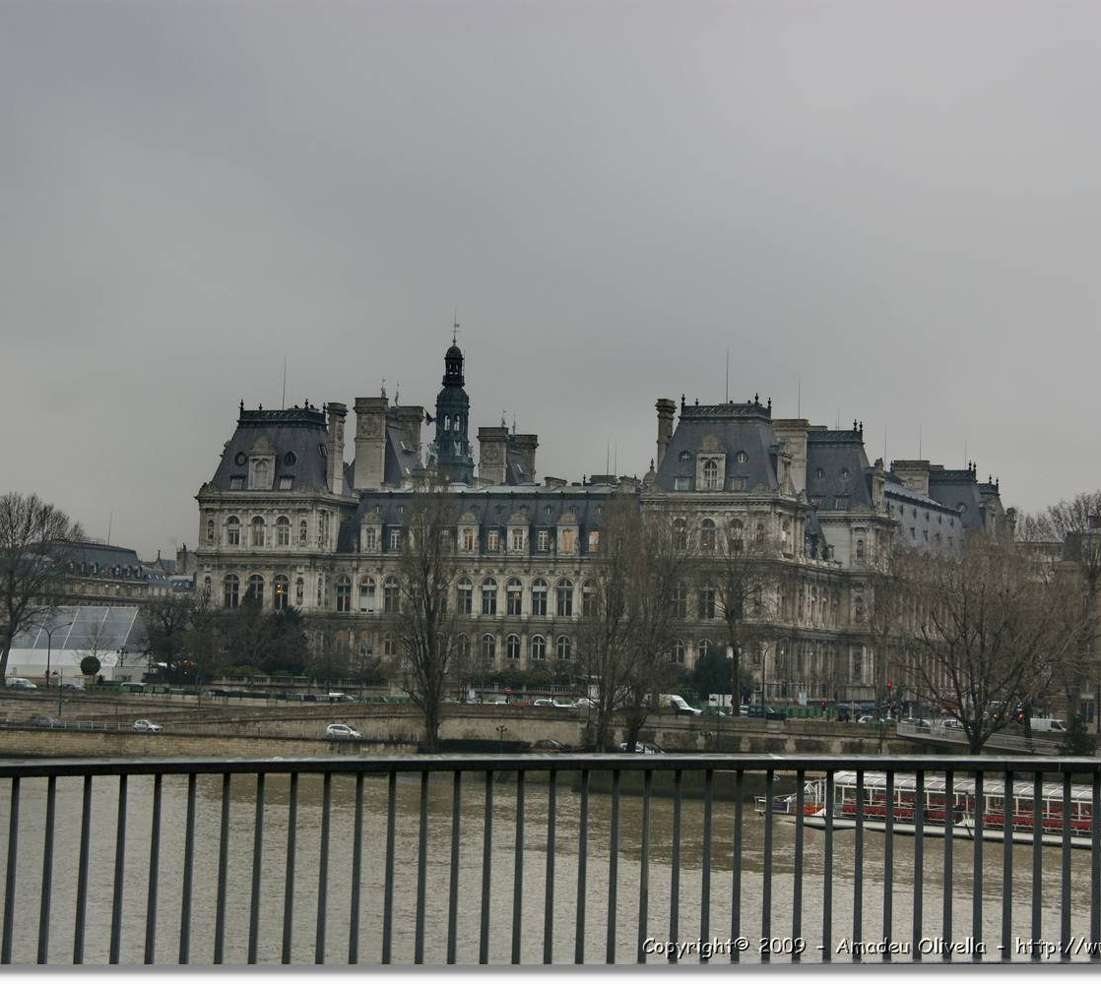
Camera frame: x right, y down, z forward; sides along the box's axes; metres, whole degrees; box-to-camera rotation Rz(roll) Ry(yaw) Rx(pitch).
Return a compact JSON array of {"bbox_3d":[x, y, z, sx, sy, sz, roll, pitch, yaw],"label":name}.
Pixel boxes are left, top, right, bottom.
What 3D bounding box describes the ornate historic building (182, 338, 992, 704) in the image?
[{"bbox_3d":[17.975,3.978,427.756,88.000,58.000,138.000,0,-4,23],"label":"ornate historic building"}]

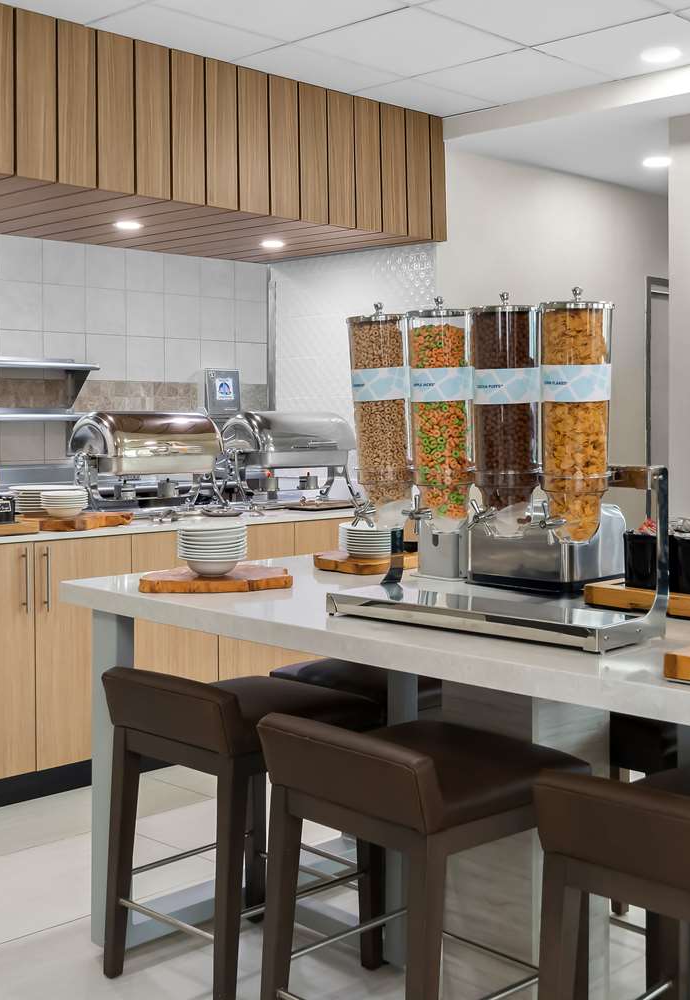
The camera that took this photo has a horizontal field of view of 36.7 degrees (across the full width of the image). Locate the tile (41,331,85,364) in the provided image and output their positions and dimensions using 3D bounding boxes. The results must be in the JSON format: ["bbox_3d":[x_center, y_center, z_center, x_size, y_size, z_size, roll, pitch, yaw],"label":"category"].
[{"bbox_3d":[-1.286,-0.659,4.771,0.215,0.217,0.012,-3,4,-41],"label":"tile"}]

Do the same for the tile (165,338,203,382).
[{"bbox_3d":[-0.753,-0.662,4.884,0.197,0.190,0.010,-2,4,-41],"label":"tile"}]

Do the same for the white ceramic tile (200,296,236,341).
[{"bbox_3d":[-0.643,-0.919,5.270,0.215,0.217,0.012,-3,4,-41],"label":"white ceramic tile"}]

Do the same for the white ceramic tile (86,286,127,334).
[{"bbox_3d":[-1.062,-0.835,4.633,0.200,0.200,0.010,-2,3,-40],"label":"white ceramic tile"}]

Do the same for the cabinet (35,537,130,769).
[{"bbox_3d":[-1.114,0.526,3.941,0.380,0.800,0.550,-3,4,-42],"label":"cabinet"}]

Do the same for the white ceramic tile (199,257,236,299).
[{"bbox_3d":[-0.610,-1.059,4.976,0.197,0.190,0.010,-2,4,-41],"label":"white ceramic tile"}]

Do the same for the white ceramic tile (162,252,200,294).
[{"bbox_3d":[-0.764,-1.059,4.851,0.197,0.190,0.010,-2,4,-41],"label":"white ceramic tile"}]

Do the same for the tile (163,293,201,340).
[{"bbox_3d":[-0.761,-0.854,4.879,0.200,0.200,0.010,-2,3,-40],"label":"tile"}]

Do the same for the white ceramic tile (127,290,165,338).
[{"bbox_3d":[-0.910,-0.845,4.757,0.200,0.200,0.010,-2,3,-40],"label":"white ceramic tile"}]

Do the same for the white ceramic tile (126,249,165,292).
[{"bbox_3d":[-0.906,-1.042,4.737,0.197,0.190,0.010,-2,4,-41],"label":"white ceramic tile"}]

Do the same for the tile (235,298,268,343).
[{"bbox_3d":[-0.460,-0.874,5.125,0.200,0.200,0.010,-2,3,-40],"label":"tile"}]

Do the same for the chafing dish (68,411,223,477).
[{"bbox_3d":[-0.928,-0.266,4.777,0.530,0.310,0.420,-3,4,-44],"label":"chafing dish"}]

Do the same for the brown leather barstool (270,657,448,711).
[{"bbox_3d":[0.134,0.759,2.970,0.490,0.730,0.480,-3,4,-44],"label":"brown leather barstool"}]

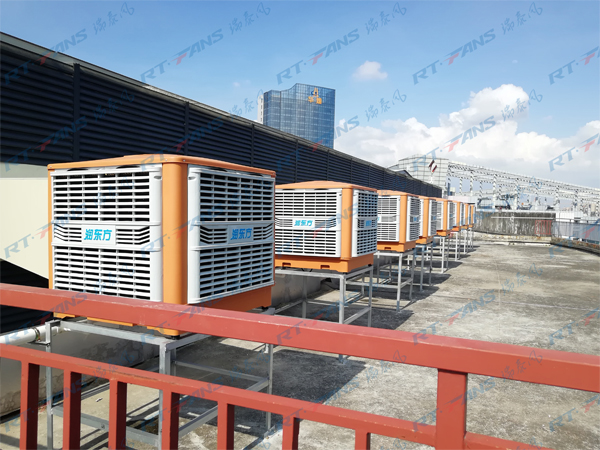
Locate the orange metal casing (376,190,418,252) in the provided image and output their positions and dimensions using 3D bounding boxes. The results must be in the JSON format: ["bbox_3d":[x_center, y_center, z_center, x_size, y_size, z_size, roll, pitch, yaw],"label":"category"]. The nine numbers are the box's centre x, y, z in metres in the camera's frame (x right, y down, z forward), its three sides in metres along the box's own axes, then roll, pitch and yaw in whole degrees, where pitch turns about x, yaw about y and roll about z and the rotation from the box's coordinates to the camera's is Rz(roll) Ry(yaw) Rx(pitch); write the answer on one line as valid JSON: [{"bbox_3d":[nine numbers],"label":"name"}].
[{"bbox_3d":[1.420,-0.091,8.034,1.060,1.010,1.060,1,2,25],"label":"orange metal casing"}]

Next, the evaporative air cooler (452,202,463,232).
[{"bbox_3d":[4.840,-0.313,15.511,1.060,1.010,1.060,1,2,25],"label":"evaporative air cooler"}]

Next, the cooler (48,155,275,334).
[{"bbox_3d":[-0.850,0.057,3.069,1.060,1.010,1.060,1,2,26],"label":"cooler"}]

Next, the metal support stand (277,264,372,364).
[{"bbox_3d":[0.271,0.988,5.723,0.938,0.926,1.081,2,2,25],"label":"metal support stand"}]

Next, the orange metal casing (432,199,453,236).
[{"bbox_3d":[3.592,-0.227,12.896,1.030,1.018,1.030,2,2,25],"label":"orange metal casing"}]

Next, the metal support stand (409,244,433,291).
[{"bbox_3d":[2.314,0.856,10.192,0.938,0.926,1.081,2,2,25],"label":"metal support stand"}]

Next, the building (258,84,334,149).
[{"bbox_3d":[-2.000,-36.300,283.700,46.000,88.000,22.000,0,2,-30],"label":"building"}]

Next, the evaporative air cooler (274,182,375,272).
[{"bbox_3d":[0.281,-0.014,5.621,1.060,1.010,1.060,1,2,25],"label":"evaporative air cooler"}]

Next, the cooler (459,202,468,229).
[{"bbox_3d":[6.091,-0.388,18.350,1.030,1.018,1.030,2,2,24],"label":"cooler"}]

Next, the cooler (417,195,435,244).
[{"bbox_3d":[2.294,-0.129,9.973,1.060,1.010,1.060,1,2,25],"label":"cooler"}]

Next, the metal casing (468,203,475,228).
[{"bbox_3d":[7.231,-0.463,20.881,1.030,1.018,1.030,2,2,25],"label":"metal casing"}]

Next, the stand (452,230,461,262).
[{"bbox_3d":[5.175,0.743,16.744,1.020,0.980,1.080,2,2,25],"label":"stand"}]

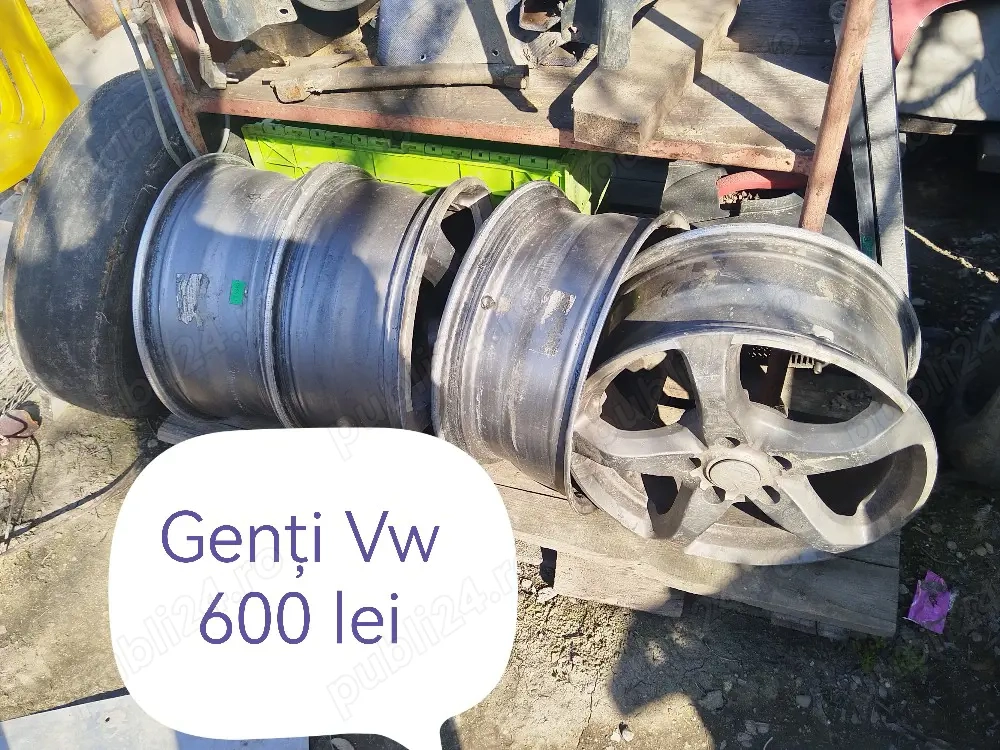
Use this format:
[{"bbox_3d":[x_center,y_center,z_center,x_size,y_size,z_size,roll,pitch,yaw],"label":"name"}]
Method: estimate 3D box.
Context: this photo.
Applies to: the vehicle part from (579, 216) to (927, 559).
[{"bbox_3d":[0.336,0.045,1.040,0.447,0.447,0.220,10,45,15],"label":"vehicle part"}]

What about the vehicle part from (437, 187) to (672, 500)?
[{"bbox_3d":[0.111,-0.048,1.136,0.210,0.447,0.447,19,44,24],"label":"vehicle part"}]

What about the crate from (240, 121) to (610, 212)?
[{"bbox_3d":[-0.110,-0.387,1.482,0.595,0.290,0.380,11,41,16],"label":"crate"}]

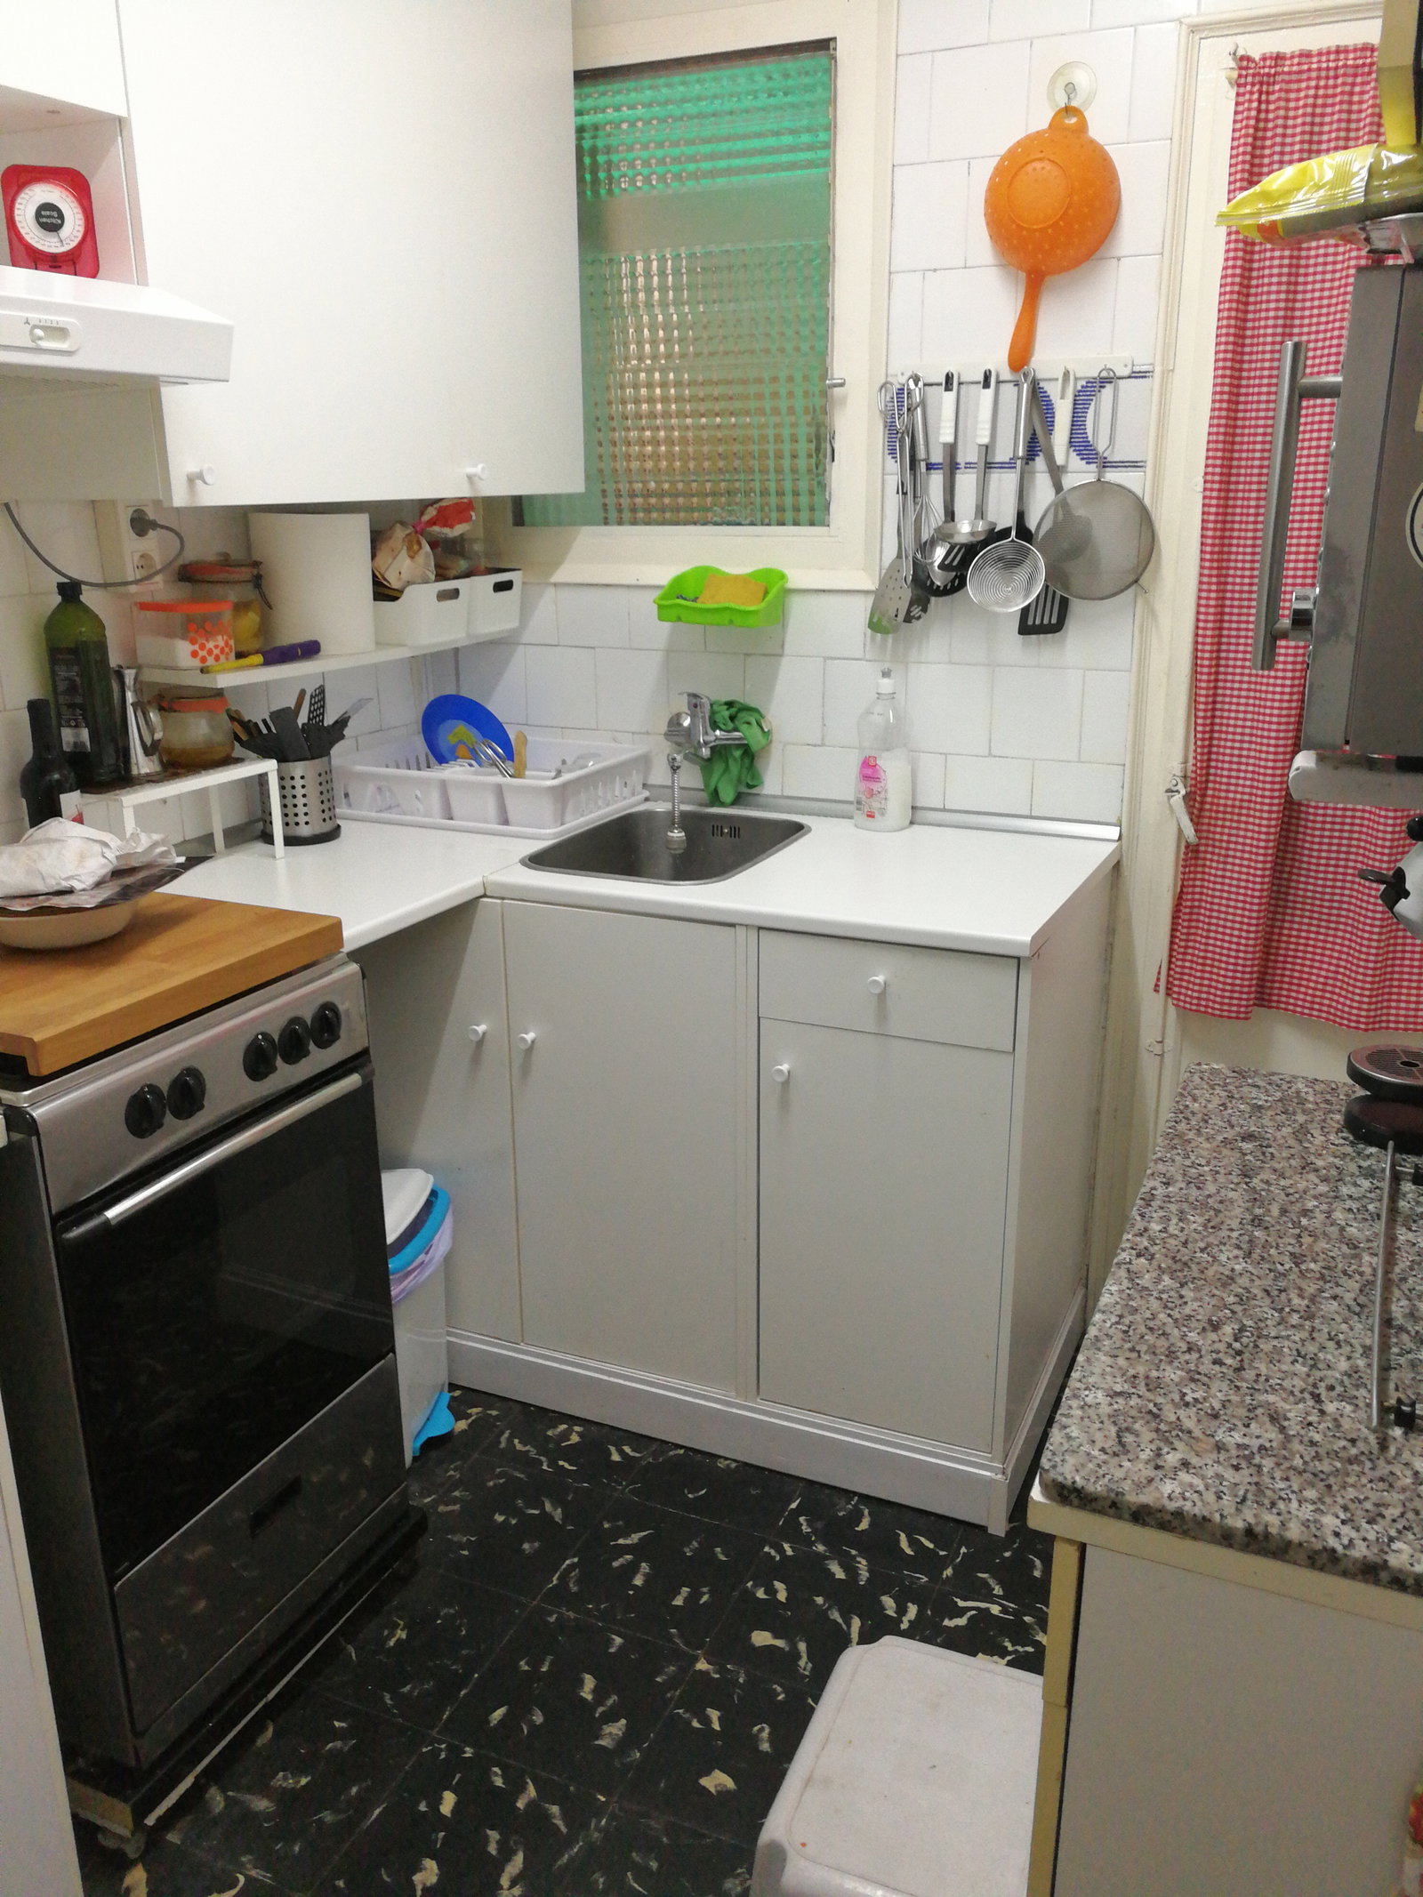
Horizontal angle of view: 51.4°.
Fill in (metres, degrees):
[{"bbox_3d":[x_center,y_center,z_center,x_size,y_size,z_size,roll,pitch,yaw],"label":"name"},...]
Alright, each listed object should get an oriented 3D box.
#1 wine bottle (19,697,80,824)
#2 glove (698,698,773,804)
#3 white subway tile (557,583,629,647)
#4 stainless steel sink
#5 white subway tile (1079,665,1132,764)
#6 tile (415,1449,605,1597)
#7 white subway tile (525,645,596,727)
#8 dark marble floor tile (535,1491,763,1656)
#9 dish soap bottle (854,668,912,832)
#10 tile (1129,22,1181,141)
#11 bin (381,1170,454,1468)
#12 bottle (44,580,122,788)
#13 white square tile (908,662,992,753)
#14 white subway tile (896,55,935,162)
[{"bbox_3d":[-0.884,-0.188,1.989,0.074,0.289,0.074,-4,18,-13],"label":"wine bottle"},{"bbox_3d":[0.039,-0.346,2.620,0.120,0.175,0.075,7,20,24],"label":"glove"},{"bbox_3d":[-0.213,-0.611,2.726,0.149,0.112,0.010,7,18,23],"label":"white subway tile"},{"bbox_3d":[-0.066,-0.093,2.431,0.365,0.160,0.460,7,18,23],"label":"stainless steel sink"},{"bbox_3d":[0.642,-0.375,2.403,0.072,0.150,0.010,7,18,23],"label":"white subway tile"},{"bbox_3d":[-0.310,0.866,2.216,0.251,0.010,0.251,7,19,23],"label":"tile"},{"bbox_3d":[-0.280,-0.491,2.786,0.150,0.150,0.010,7,20,24],"label":"white subway tile"},{"bbox_3d":[-0.076,0.885,2.105,0.249,0.008,0.249,8,18,23],"label":"dark marble floor tile"},{"bbox_3d":[0.292,-0.341,2.504,0.092,0.270,0.066,12,21,34],"label":"dish soap bottle"},{"bbox_3d":[0.641,-1.249,2.140,0.061,0.150,0.010,7,18,23],"label":"tile"},{"bbox_3d":[-0.554,0.591,2.371,0.280,0.412,0.270,4,17,12],"label":"bin"},{"bbox_3d":[-0.873,-0.367,2.059,0.070,0.275,0.070,5,18,16],"label":"bottle"},{"bbox_3d":[0.403,-0.404,2.500,0.149,0.151,0.010,7,18,23],"label":"white square tile"},{"bbox_3d":[0.307,-1.269,2.241,0.053,0.150,0.010,7,20,24],"label":"white subway tile"}]

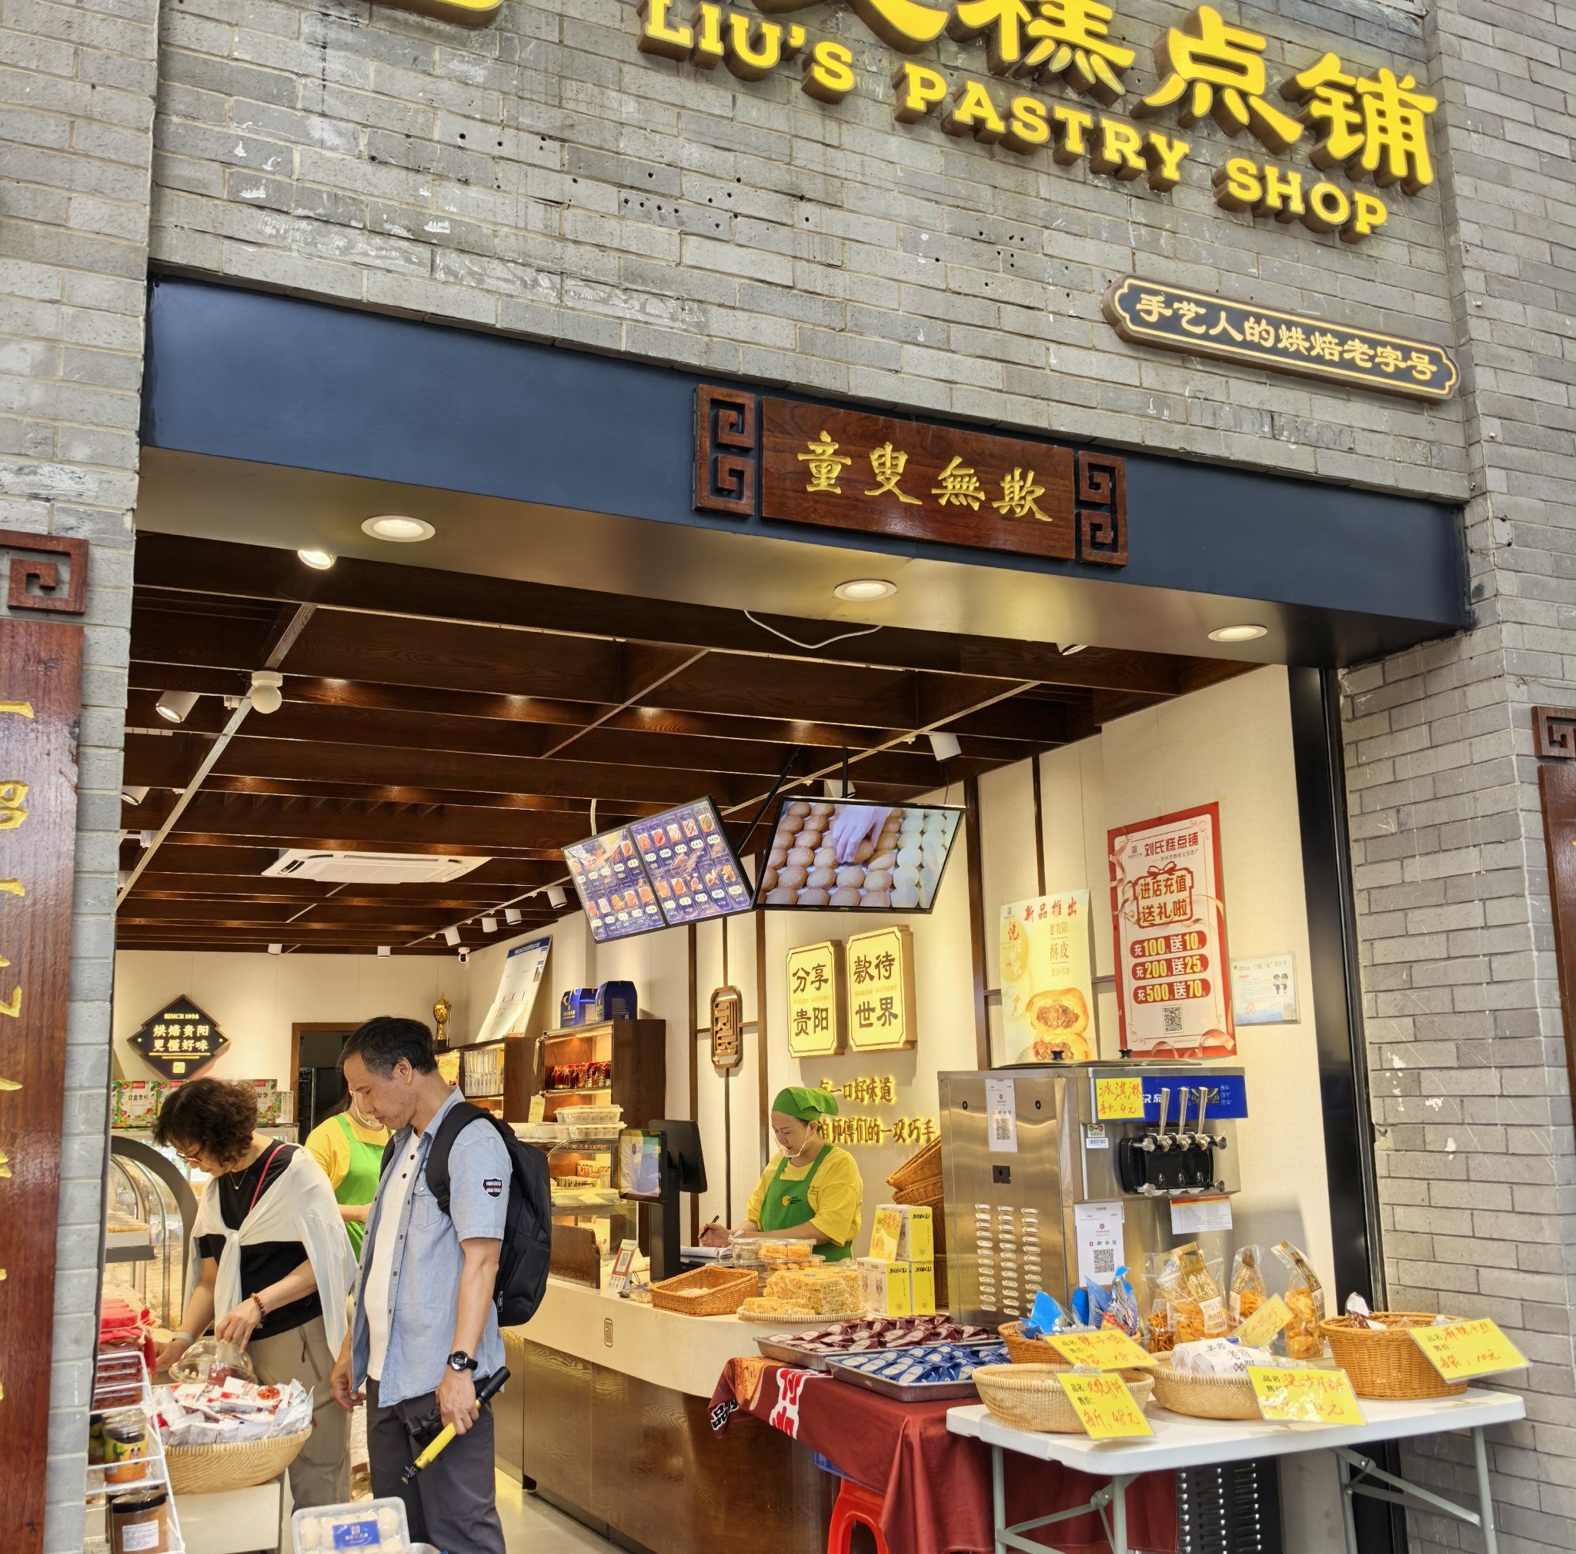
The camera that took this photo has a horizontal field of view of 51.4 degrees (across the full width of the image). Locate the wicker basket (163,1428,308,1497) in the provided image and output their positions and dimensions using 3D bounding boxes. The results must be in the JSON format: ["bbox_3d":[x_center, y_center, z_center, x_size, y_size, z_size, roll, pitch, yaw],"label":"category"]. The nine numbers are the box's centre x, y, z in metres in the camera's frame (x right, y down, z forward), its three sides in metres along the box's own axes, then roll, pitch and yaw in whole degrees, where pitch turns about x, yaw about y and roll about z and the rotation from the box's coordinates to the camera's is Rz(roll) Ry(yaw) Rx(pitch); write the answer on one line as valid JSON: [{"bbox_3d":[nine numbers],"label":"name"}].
[{"bbox_3d":[-1.284,1.532,3.700,0.420,0.112,0.340,4,-12,-24],"label":"wicker basket"}]

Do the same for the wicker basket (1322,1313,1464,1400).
[{"bbox_3d":[1.491,1.400,3.958,0.410,0.155,0.300,4,-12,-25],"label":"wicker basket"}]

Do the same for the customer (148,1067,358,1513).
[{"bbox_3d":[-1.401,1.575,4.285,0.500,1.550,0.450,-11,-15,42],"label":"customer"}]

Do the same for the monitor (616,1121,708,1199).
[{"bbox_3d":[-0.463,1.414,6.046,0.220,0.270,0.360,6,-13,-33],"label":"monitor"}]

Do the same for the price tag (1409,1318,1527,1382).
[{"bbox_3d":[1.548,1.300,3.720,0.210,0.005,0.150,-4,27,-15],"label":"price tag"}]

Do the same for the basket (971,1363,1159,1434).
[{"bbox_3d":[0.636,1.428,3.766,0.409,0.101,0.409,-1,-11,0],"label":"basket"}]

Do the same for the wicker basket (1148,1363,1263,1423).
[{"bbox_3d":[1.036,1.429,3.854,0.410,0.105,0.350,4,-12,-24],"label":"wicker basket"}]

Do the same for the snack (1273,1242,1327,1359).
[{"bbox_3d":[1.355,1.383,4.336,0.110,0.285,0.080,3,-12,-21],"label":"snack"}]

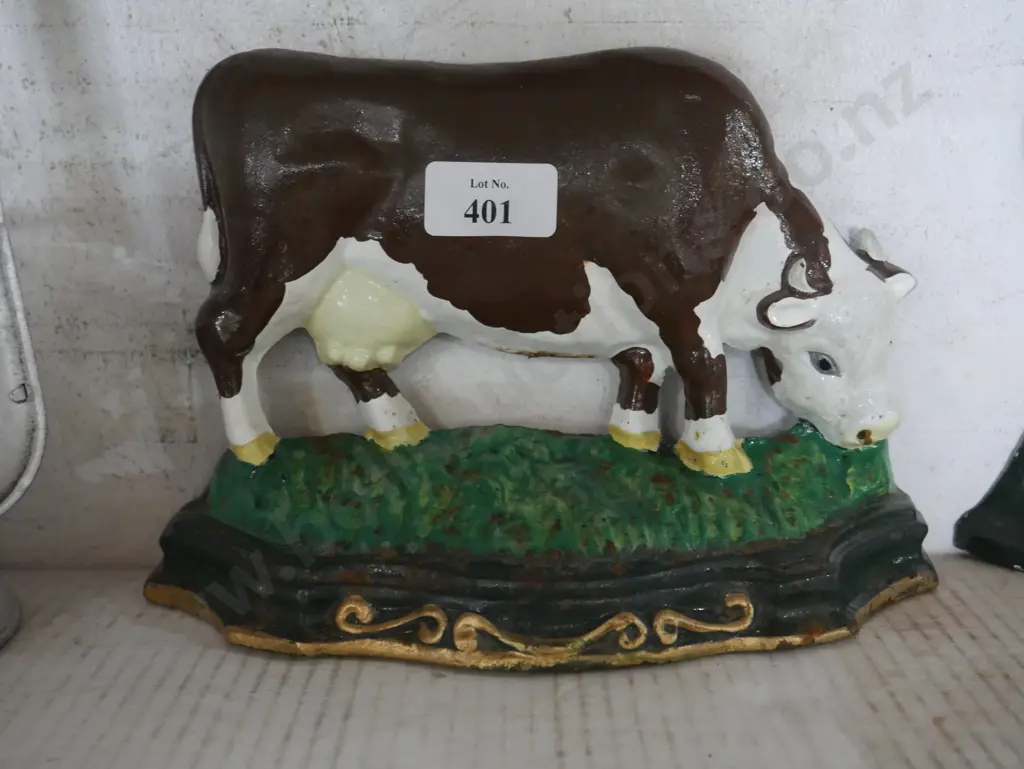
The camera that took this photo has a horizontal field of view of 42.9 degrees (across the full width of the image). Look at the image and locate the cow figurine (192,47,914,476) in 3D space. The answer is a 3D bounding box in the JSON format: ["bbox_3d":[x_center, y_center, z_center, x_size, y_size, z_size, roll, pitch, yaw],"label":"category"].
[{"bbox_3d":[0.016,-0.035,0.395,0.221,0.130,0.040,-1,12,0],"label":"cow figurine"}]

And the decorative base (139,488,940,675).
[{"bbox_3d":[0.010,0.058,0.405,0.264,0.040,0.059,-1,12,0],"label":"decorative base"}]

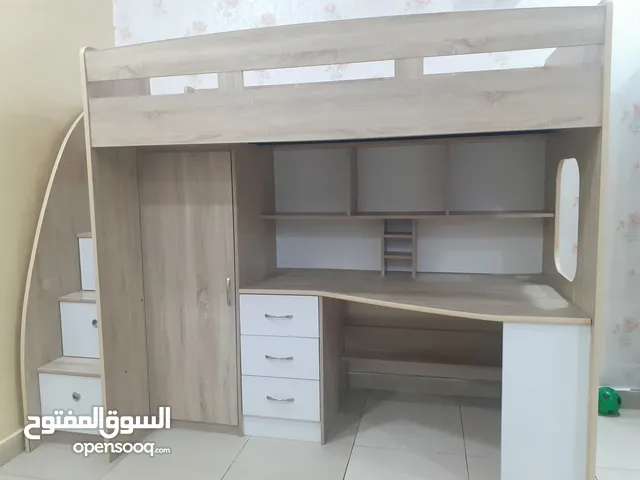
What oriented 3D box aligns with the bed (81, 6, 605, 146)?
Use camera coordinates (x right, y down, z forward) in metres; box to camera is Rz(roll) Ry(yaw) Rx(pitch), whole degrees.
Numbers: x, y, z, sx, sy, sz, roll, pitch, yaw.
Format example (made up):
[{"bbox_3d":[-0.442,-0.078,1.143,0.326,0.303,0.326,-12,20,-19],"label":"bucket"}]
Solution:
[{"bbox_3d":[0.093,-0.640,2.309,1.988,0.422,0.964,0,6,13],"label":"bed"}]

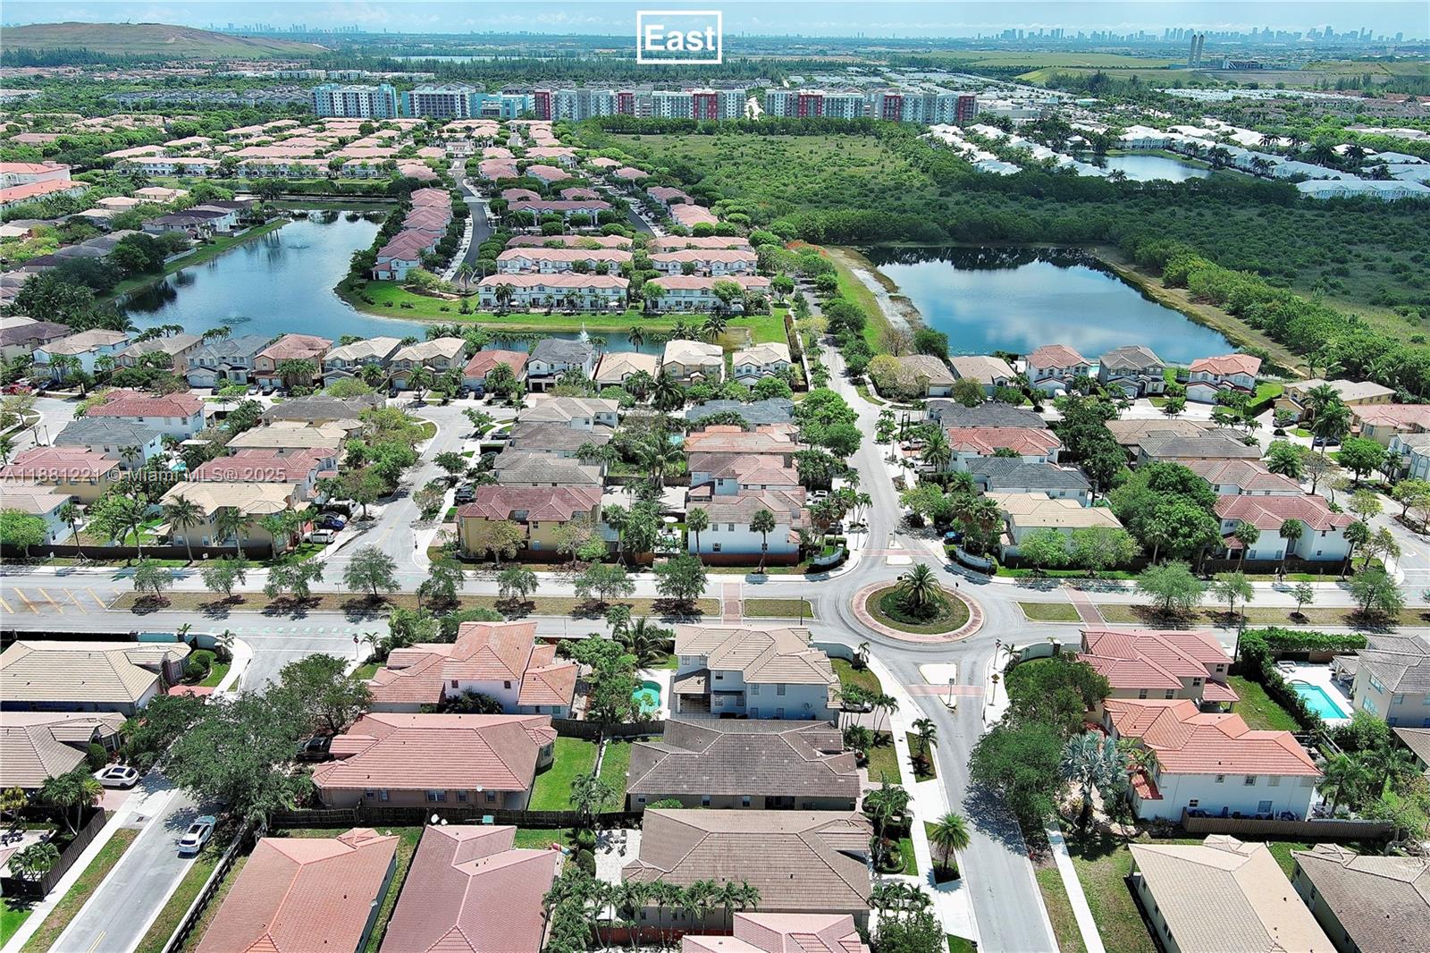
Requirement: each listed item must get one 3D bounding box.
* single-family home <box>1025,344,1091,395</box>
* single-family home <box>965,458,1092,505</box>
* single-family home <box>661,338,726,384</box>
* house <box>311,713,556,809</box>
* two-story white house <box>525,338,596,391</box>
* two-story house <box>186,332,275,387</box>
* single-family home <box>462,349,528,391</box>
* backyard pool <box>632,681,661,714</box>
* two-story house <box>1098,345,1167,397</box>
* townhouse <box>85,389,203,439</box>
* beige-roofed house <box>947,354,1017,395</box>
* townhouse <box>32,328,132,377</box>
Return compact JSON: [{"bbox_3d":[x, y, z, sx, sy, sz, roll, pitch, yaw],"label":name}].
[{"bbox_3d":[77.001,-24.780,259.987,14.080,8.330,21.000,1,21,1],"label":"single-family home"},{"bbox_3d":[52.037,1.351,192.292,17.940,7.890,14.160,1,21,0],"label":"single-family home"},{"bbox_3d":[-4.776,-26.410,265.651,13.400,7.700,21.000,1,21,1],"label":"single-family home"},{"bbox_3d":[-29.330,29.330,123.210,24.230,5.400,13.630,1,21,0],"label":"house"},{"bbox_3d":[-35.110,-26.290,263.740,12.920,7.870,22.210,1,21,0],"label":"two-story white house"},{"bbox_3d":[-111.472,-27.327,265.539,13.700,7.800,21.800,0,21,0],"label":"two-story house"},{"bbox_3d":[-48.050,-24.240,252.610,12.190,5.240,19.940,0,21,0],"label":"single-family home"},{"bbox_3d":[-8.105,26.936,137.267,3.800,1.230,7.940,1,21,0],"label":"backyard pool"},{"bbox_3d":[95.176,-24.990,264.173,13.800,7.700,23.151,3,21,7],"label":"two-story house"},{"bbox_3d":[-105.050,-11.480,214.850,18.930,7.850,12.890,0,21,0],"label":"townhouse"},{"bbox_3d":[58.790,-22.690,250.730,12.290,5.240,20.340,0,21,0],"label":"beige-roofed house"},{"bbox_3d":[-140.070,-27.600,255.690,10.780,7.960,17.520,8,22,18],"label":"townhouse"}]

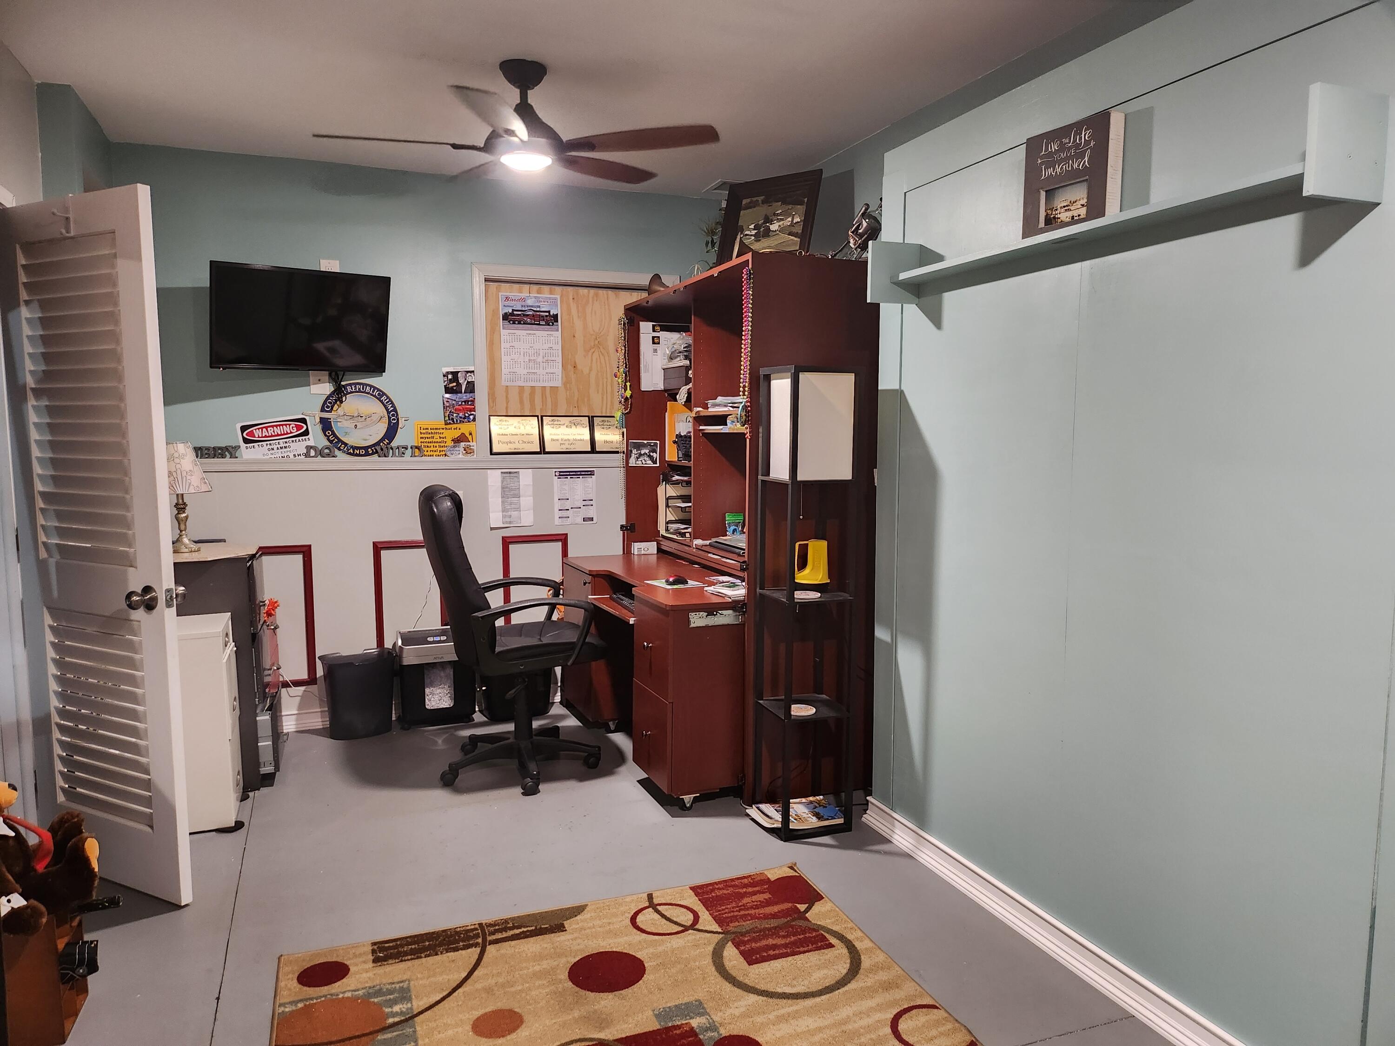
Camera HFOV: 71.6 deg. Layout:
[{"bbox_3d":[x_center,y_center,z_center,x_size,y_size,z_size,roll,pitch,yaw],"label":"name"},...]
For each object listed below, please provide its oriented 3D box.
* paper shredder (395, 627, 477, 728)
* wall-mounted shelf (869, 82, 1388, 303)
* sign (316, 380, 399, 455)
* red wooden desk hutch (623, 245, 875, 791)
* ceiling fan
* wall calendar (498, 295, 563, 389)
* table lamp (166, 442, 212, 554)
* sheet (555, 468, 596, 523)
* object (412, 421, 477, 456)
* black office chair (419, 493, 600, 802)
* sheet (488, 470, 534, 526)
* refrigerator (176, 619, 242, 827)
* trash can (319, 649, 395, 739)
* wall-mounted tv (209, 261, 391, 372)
[{"bbox_3d":[-1.256,0.744,4.670,0.345,0.430,0.235,-2,6,-21],"label":"paper shredder"},{"bbox_3d":[0.881,-0.727,2.386,0.178,0.186,1.470,-2,6,-21],"label":"wall-mounted shelf"},{"bbox_3d":[-1.554,-0.478,4.456,0.360,0.345,0.025,-2,3,-21],"label":"sign"},{"bbox_3d":[0.200,-0.026,4.311,0.620,2.010,1.505,-2,6,-21],"label":"red wooden desk hutch"},{"bbox_3d":[-0.576,-1.344,3.217,1.280,0.335,1.280,-2,6,-21],"label":"ceiling fan"},{"bbox_3d":[-0.811,-0.894,4.737,0.288,0.440,0.010,-2,6,-21],"label":"wall calendar"},{"bbox_3d":[-1.980,-0.101,3.701,0.220,0.430,0.220,-2,6,-21],"label":"table lamp"},{"bbox_3d":[-0.631,-0.135,4.997,0.216,0.279,0.005,-2,6,-21],"label":"sheet"},{"bbox_3d":[-1.250,-0.401,4.797,0.305,0.205,0.010,-2,6,-21],"label":"object"},{"bbox_3d":[-0.745,0.428,3.992,0.740,1.180,0.650,-3,6,-24],"label":"black office chair"},{"bbox_3d":[-0.913,-0.119,4.754,0.214,0.280,0.008,-2,6,-21],"label":"sheet"},{"bbox_3d":[-1.913,0.719,3.437,0.460,0.715,0.345,-2,6,-21],"label":"refrigerator"},{"bbox_3d":[-1.557,0.787,4.438,0.325,0.370,0.235,-2,6,-21],"label":"trash can"},{"bbox_3d":[-1.705,-0.876,4.167,0.730,0.430,0.070,-5,22,-37],"label":"wall-mounted tv"}]

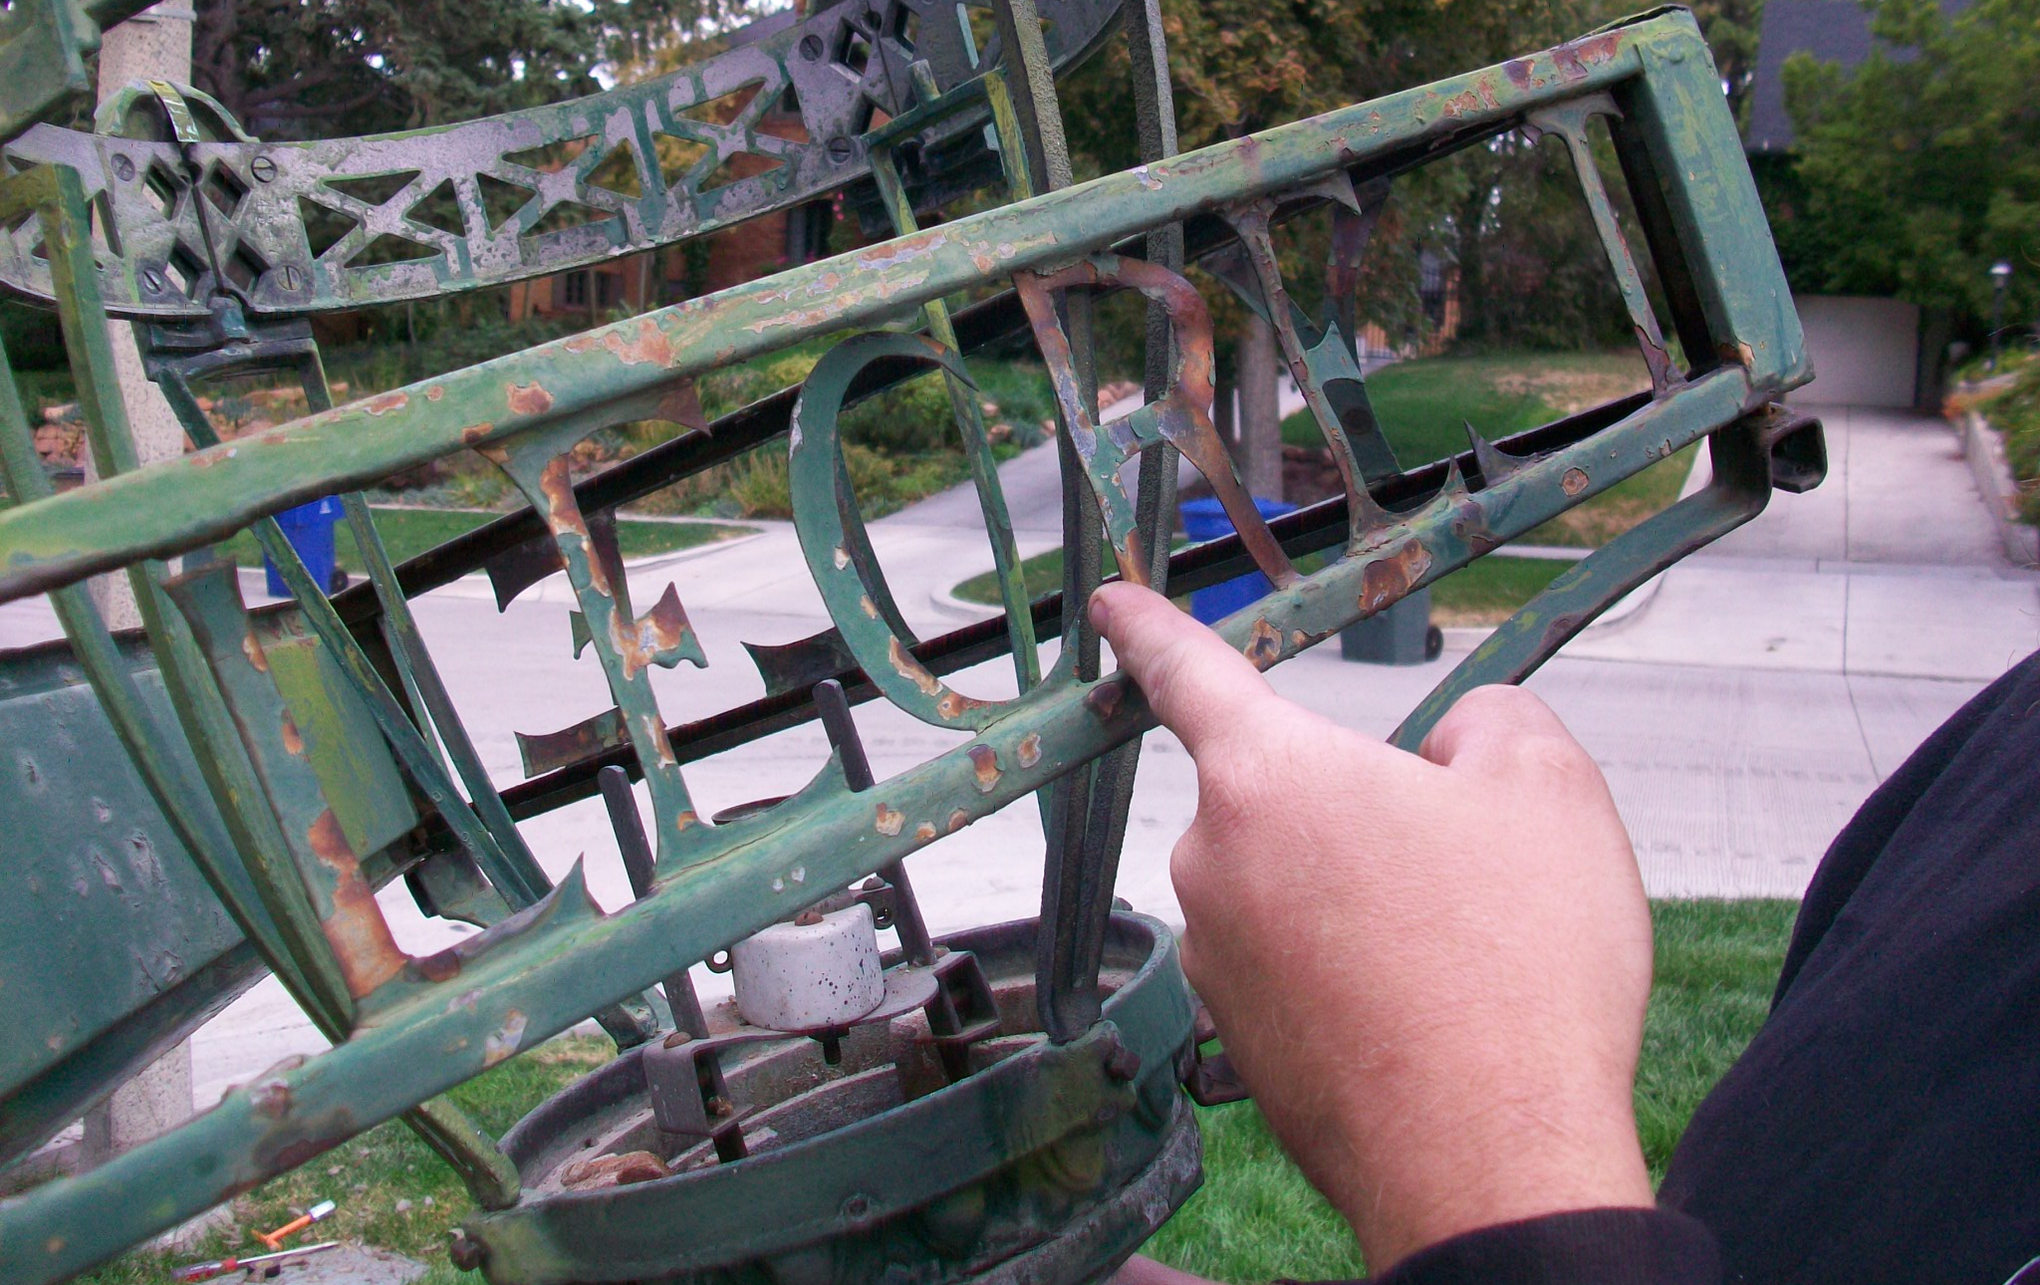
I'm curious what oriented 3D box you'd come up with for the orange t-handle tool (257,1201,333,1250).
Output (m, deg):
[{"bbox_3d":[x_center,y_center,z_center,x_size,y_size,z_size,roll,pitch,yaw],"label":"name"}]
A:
[{"bbox_3d":[-1.476,1.189,3.850,0.100,0.030,0.200,3,6,18],"label":"orange t-handle tool"}]

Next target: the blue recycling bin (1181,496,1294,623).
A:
[{"bbox_3d":[1.563,-0.459,13.400,0.680,1.110,0.800,4,6,20],"label":"blue recycling bin"}]

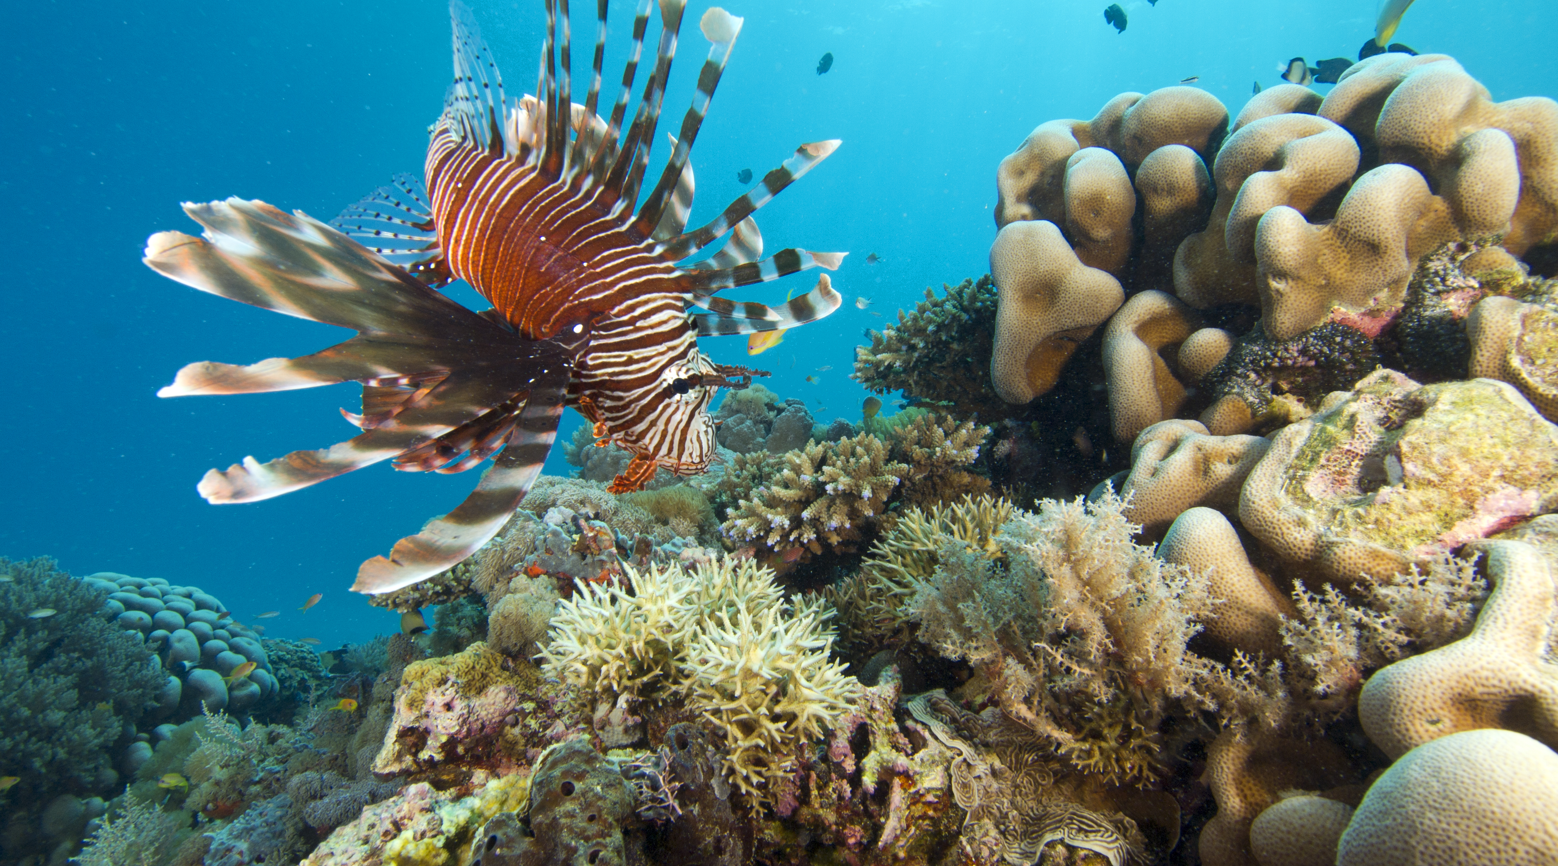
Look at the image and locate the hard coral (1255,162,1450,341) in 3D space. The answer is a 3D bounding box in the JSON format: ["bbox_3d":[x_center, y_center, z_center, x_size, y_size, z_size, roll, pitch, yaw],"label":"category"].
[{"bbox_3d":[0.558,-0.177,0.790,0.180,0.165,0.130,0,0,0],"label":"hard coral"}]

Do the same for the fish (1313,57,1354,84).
[{"bbox_3d":[1.029,-0.670,1.500,0.095,0.052,0.024,0,0,22],"label":"fish"}]

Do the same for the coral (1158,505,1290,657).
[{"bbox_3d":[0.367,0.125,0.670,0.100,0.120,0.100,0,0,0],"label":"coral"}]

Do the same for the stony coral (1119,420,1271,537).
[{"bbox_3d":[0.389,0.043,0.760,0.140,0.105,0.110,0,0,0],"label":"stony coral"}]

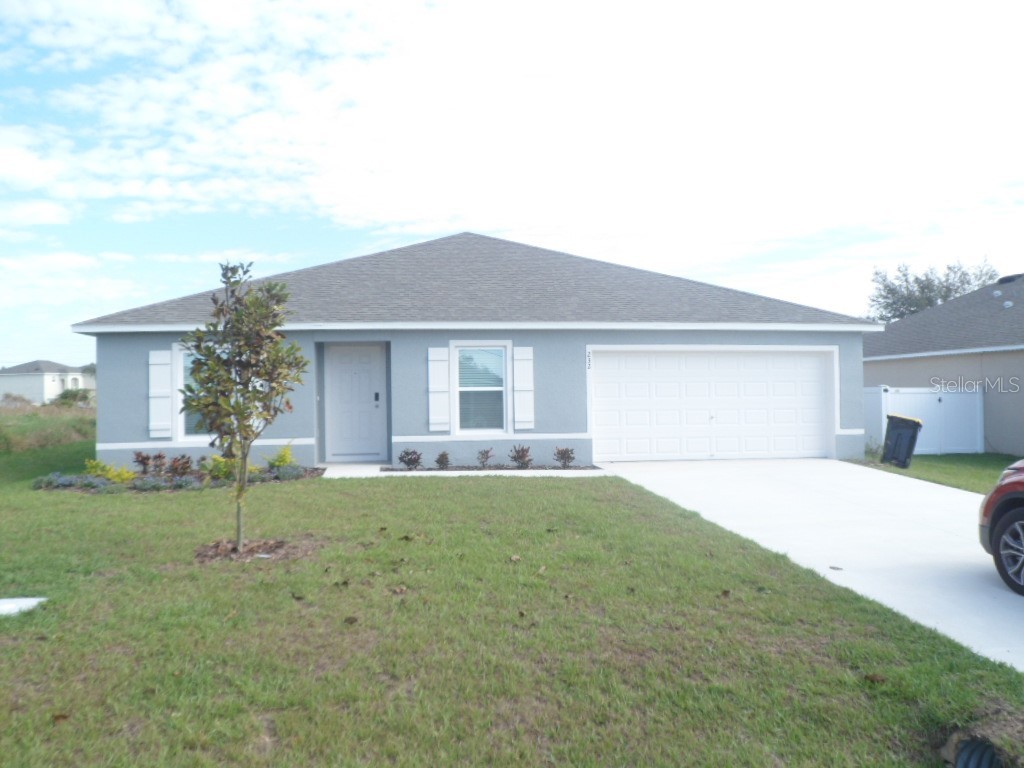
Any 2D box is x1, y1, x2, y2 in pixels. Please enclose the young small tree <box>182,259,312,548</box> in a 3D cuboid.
[{"bbox_3d":[-2.819,0.226,8.400,1.300,3.000,1.250,-1,-1,-8],"label":"young small tree"}]

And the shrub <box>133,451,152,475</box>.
[{"bbox_3d":[-6.199,1.317,13.400,0.330,0.380,0.320,-1,-1,-8],"label":"shrub"}]

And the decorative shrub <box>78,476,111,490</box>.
[{"bbox_3d":[-6.430,1.532,12.300,0.500,0.200,0.470,-1,-1,-8],"label":"decorative shrub"}]

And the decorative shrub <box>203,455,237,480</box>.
[{"bbox_3d":[-4.901,1.396,13.400,0.540,0.400,0.480,-1,-1,-7],"label":"decorative shrub"}]

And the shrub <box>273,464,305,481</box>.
[{"bbox_3d":[-3.666,1.452,13.100,0.510,0.240,0.480,-1,-1,-8],"label":"shrub"}]

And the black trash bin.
[{"bbox_3d":[8.256,1.208,16.900,0.670,1.040,0.780,12,3,29],"label":"black trash bin"}]

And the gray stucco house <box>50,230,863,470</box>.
[{"bbox_3d":[-1.142,-1.230,22.173,14.828,5.872,15.300,-1,-1,-8],"label":"gray stucco house"}]

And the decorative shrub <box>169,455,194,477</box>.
[{"bbox_3d":[-5.676,1.400,13.750,0.420,0.360,0.400,-1,-1,-7],"label":"decorative shrub"}]

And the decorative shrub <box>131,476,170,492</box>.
[{"bbox_3d":[-5.648,1.569,12.500,0.620,0.210,0.520,-1,-1,-7],"label":"decorative shrub"}]

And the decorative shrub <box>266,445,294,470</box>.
[{"bbox_3d":[-4.082,1.293,14.100,0.470,0.440,0.420,-1,-1,-7],"label":"decorative shrub"}]

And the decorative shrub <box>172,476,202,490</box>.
[{"bbox_3d":[-5.018,1.539,12.350,0.460,0.200,0.440,-1,-1,-8],"label":"decorative shrub"}]

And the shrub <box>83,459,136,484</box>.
[{"bbox_3d":[-6.614,1.435,13.150,0.850,0.380,0.550,-1,-1,-7],"label":"shrub"}]

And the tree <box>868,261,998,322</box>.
[{"bbox_3d":[20.200,-1.850,38.000,6.200,7.900,6.000,-1,-1,-7],"label":"tree"}]

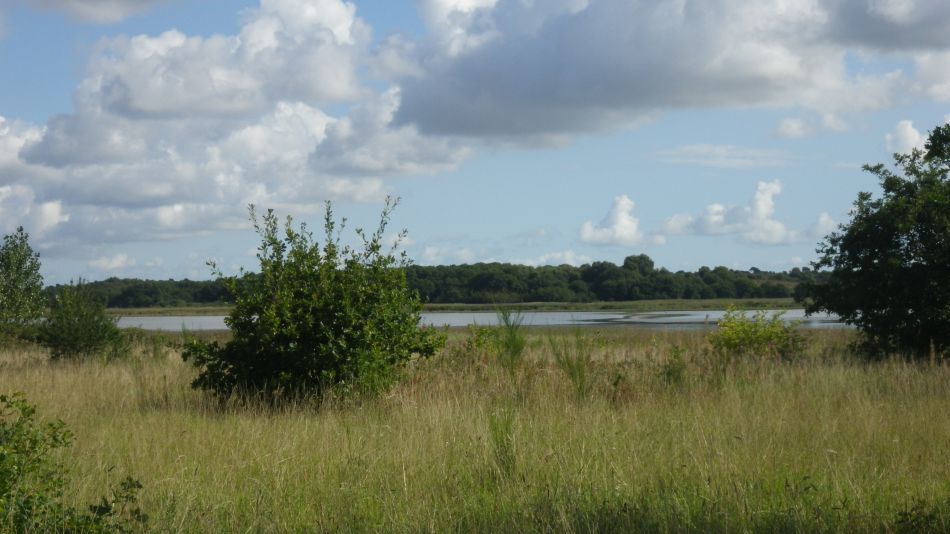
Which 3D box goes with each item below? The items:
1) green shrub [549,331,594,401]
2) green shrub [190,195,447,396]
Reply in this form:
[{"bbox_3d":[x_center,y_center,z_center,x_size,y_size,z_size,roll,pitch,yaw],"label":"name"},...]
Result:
[{"bbox_3d":[1.267,1.319,20.500,0.604,0.972,0.544,0,-1,0],"label":"green shrub"},{"bbox_3d":[-2.120,0.459,20.500,3.440,2.718,2.924,0,-1,0],"label":"green shrub"}]

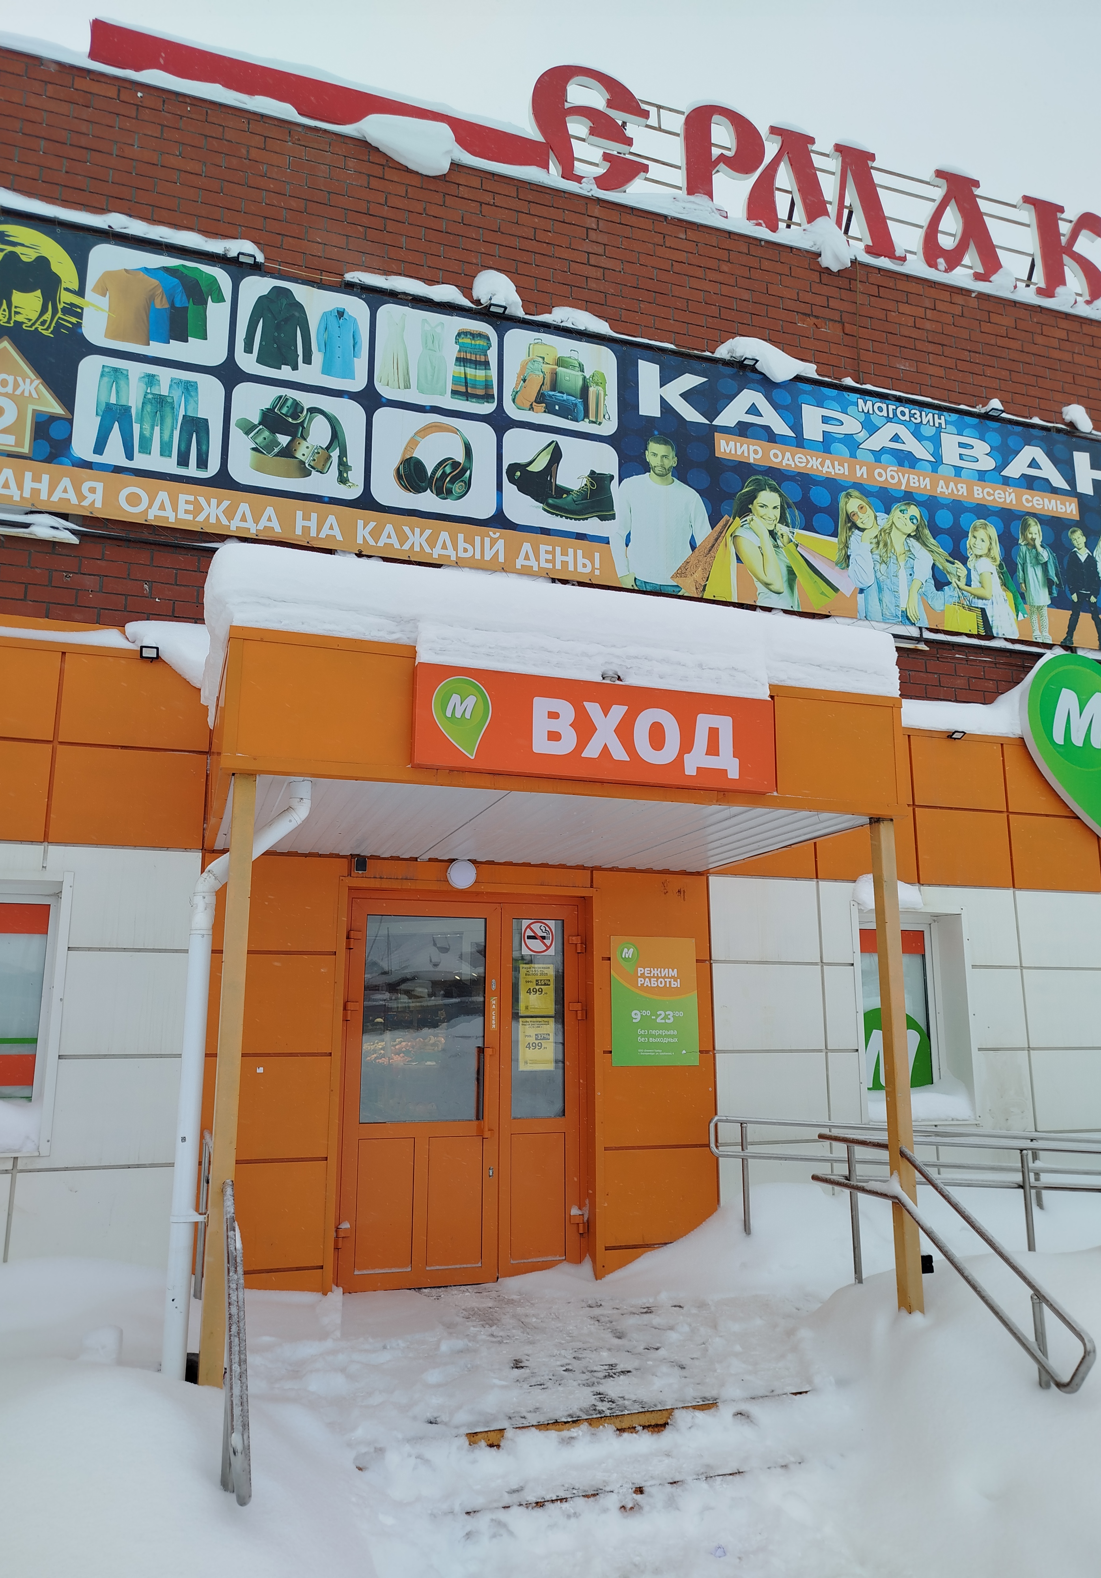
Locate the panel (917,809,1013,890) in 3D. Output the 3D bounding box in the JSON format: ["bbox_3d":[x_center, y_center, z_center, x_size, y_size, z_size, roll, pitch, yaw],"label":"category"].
[{"bbox_3d":[2.837,0.406,7.509,0.765,0.523,0.030,4,-13,-18],"label":"panel"}]

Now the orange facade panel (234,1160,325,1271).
[{"bbox_3d":[-1.528,2.197,5.625,0.733,0.521,0.030,4,-13,-18],"label":"orange facade panel"}]

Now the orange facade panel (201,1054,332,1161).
[{"bbox_3d":[-1.527,1.673,5.737,0.733,0.520,0.030,4,-13,-18],"label":"orange facade panel"}]

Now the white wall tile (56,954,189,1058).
[{"bbox_3d":[-2.173,1.104,5.641,0.610,0.514,0.040,4,-13,-18],"label":"white wall tile"}]

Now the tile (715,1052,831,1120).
[{"bbox_3d":[1.350,1.870,6.659,0.760,0.516,0.035,4,-13,-18],"label":"tile"}]

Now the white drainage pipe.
[{"bbox_3d":[-1.152,1.036,4.068,0.420,2.159,0.119,4,-13,-18],"label":"white drainage pipe"}]

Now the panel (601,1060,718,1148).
[{"bbox_3d":[0.636,1.819,6.421,0.721,0.516,0.035,4,-13,-18],"label":"panel"}]

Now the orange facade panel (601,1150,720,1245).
[{"bbox_3d":[0.641,2.350,6.335,0.734,0.515,0.040,4,-13,-18],"label":"orange facade panel"}]

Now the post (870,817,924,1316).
[{"bbox_3d":[1.538,1.229,4.862,0.080,2.199,0.080,4,-13,-18],"label":"post"}]

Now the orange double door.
[{"bbox_3d":[-0.484,1.680,6.238,1.462,2.145,0.100,4,-13,-18],"label":"orange double door"}]

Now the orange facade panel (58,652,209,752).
[{"bbox_3d":[-2.242,-0.461,5.948,0.761,0.491,0.040,4,-13,-18],"label":"orange facade panel"}]

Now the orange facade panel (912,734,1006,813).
[{"bbox_3d":[2.827,-0.095,7.593,0.768,0.476,0.035,4,-13,-18],"label":"orange facade panel"}]

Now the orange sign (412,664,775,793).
[{"bbox_3d":[0.211,-0.233,4.566,1.571,0.418,0.085,4,-13,-18],"label":"orange sign"}]

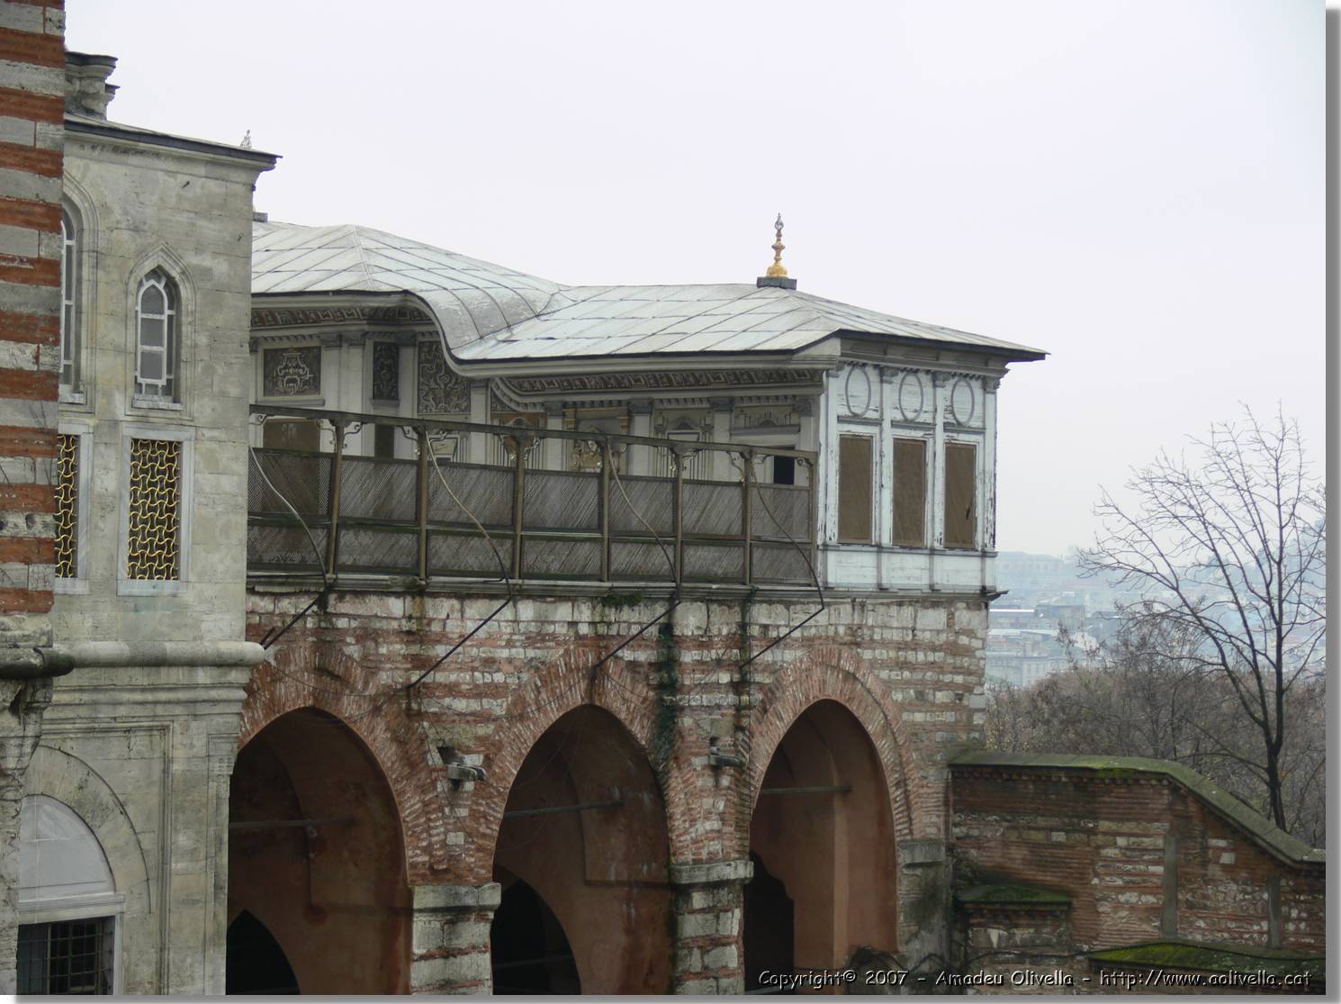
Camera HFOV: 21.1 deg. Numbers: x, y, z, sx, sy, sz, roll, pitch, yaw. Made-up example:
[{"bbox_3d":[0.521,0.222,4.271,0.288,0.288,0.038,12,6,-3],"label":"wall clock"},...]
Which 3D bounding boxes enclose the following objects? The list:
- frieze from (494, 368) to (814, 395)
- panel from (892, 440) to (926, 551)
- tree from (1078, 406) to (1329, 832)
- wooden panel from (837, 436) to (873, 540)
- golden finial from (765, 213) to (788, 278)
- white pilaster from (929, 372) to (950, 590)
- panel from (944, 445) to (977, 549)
[{"bbox_3d":[-0.233,-2.017,60.516,6.902,0.340,0.350,0,-2,39],"label":"frieze"},{"bbox_3d":[3.984,-0.146,60.160,0.060,1.768,0.925,0,-2,39],"label":"panel"},{"bbox_3d":[11.597,2.989,73.858,6.706,9.842,6.489,1,-2,0],"label":"tree"},{"bbox_3d":[3.034,-0.198,59.002,0.060,1.743,0.908,0,-2,39],"label":"wooden panel"},{"bbox_3d":[1.860,-4.422,62.199,0.364,1.111,0.364,1,-2,0],"label":"golden finial"},{"bbox_3d":[4.496,-0.357,60.675,0.200,3.674,0.320,0,-2,39],"label":"white pilaster"},{"bbox_3d":[4.939,-0.101,61.322,0.060,1.769,0.932,0,-2,39],"label":"panel"}]

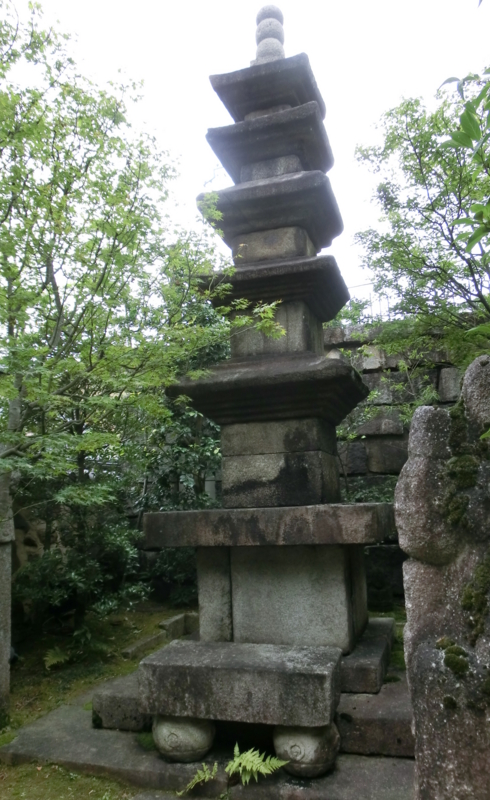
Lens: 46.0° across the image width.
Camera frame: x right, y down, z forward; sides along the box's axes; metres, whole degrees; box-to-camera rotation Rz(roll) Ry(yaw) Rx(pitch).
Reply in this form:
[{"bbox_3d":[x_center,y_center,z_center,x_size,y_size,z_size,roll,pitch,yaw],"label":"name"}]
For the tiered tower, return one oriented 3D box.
[{"bbox_3d":[0.161,-0.705,4.226,1.600,5.450,2.100,-5,-9,17],"label":"tiered tower"}]

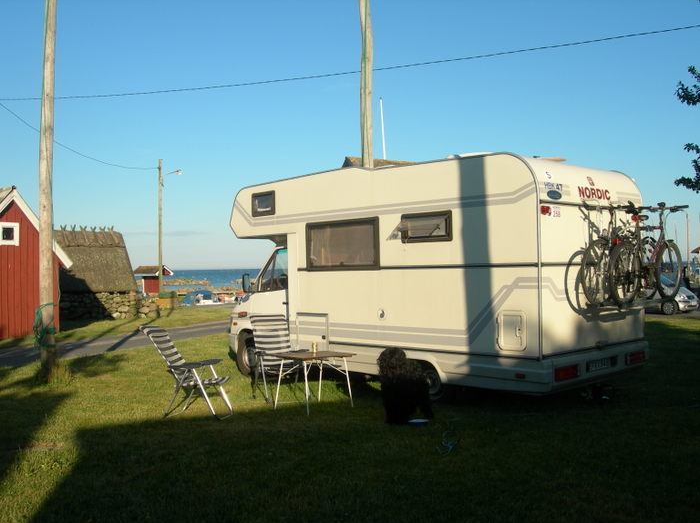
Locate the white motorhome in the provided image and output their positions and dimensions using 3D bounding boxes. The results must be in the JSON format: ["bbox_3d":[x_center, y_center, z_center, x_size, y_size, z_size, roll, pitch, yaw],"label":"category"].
[{"bbox_3d":[0.742,0.258,10.431,2.350,2.800,5.800,-1,-1,-44],"label":"white motorhome"}]

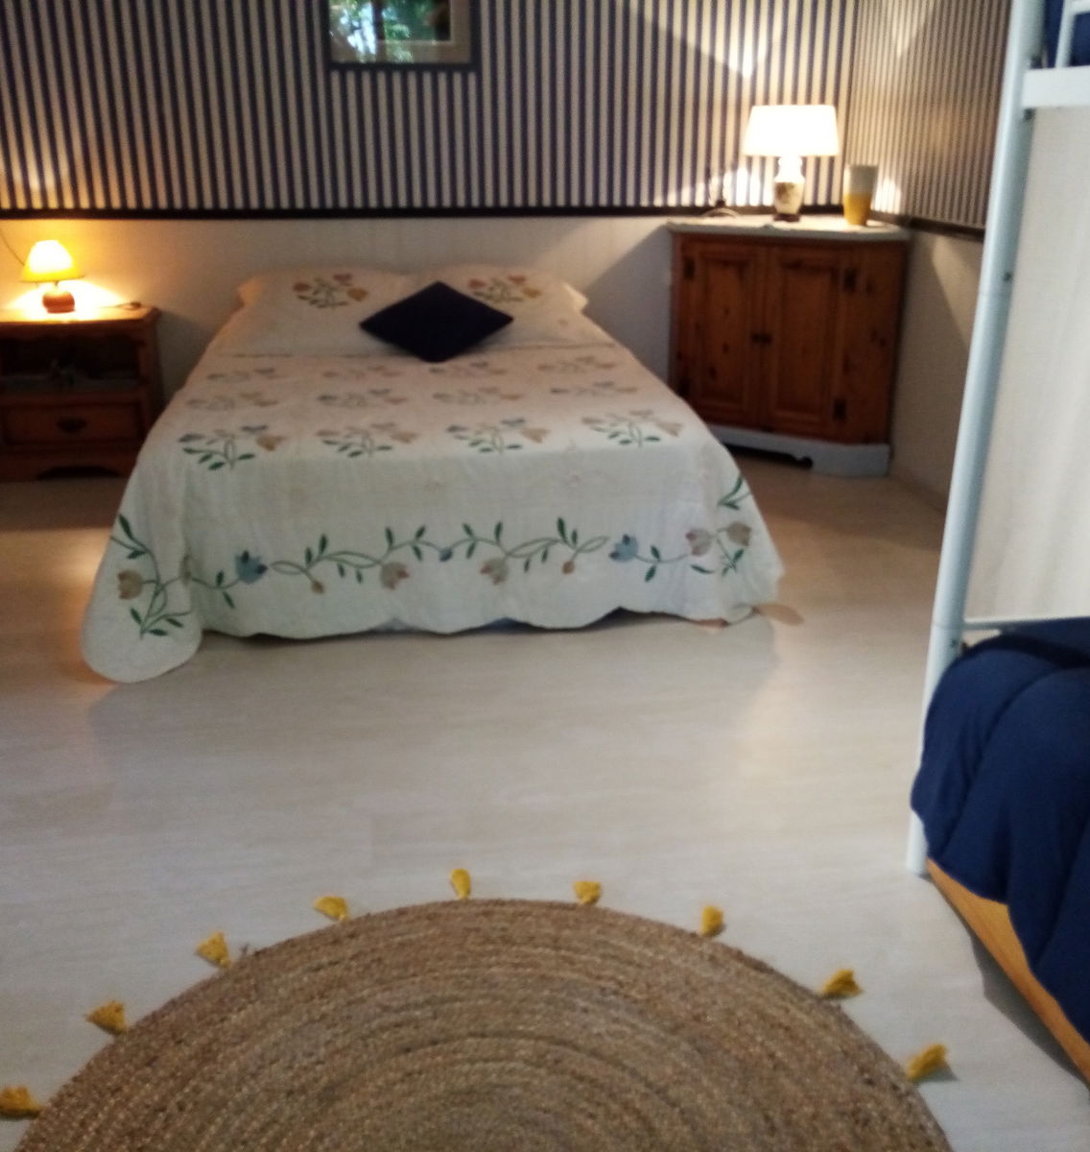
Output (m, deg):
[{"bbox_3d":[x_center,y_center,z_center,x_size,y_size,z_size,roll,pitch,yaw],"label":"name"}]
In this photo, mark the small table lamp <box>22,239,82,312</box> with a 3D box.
[{"bbox_3d":[-1.819,-1.111,4.274,0.240,0.280,0.240,-4,21,-10],"label":"small table lamp"}]

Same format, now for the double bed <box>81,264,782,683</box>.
[{"bbox_3d":[-0.381,-0.514,3.730,1.630,0.690,2.150,-4,21,-10],"label":"double bed"}]

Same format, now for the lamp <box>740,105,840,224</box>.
[{"bbox_3d":[0.951,-1.608,4.491,0.380,0.430,0.380,-4,21,-10],"label":"lamp"}]

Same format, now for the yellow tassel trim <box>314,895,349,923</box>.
[{"bbox_3d":[-0.344,0.535,1.868,0.045,0.022,0.058,-16,26,-37],"label":"yellow tassel trim"}]

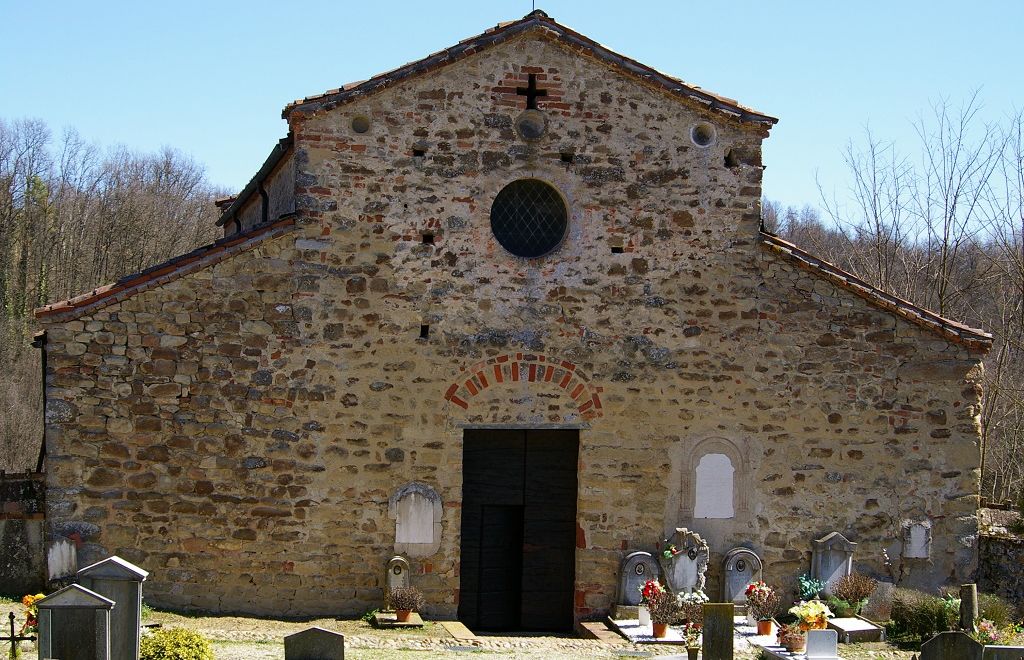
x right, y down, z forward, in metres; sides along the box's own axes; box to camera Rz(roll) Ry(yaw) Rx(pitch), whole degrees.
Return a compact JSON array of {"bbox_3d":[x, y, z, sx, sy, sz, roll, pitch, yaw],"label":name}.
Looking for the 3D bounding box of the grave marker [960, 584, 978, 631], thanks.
[{"bbox_3d":[6.656,4.058,31.000,0.230,0.700,0.190,0,1,-10],"label":"grave marker"}]

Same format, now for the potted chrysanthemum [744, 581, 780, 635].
[{"bbox_3d":[3.633,4.028,30.900,0.522,0.791,0.480,0,1,-10],"label":"potted chrysanthemum"}]

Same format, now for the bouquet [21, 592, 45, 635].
[{"bbox_3d":[-5.805,3.446,25.900,0.380,0.510,0.340,0,0,-10],"label":"bouquet"}]

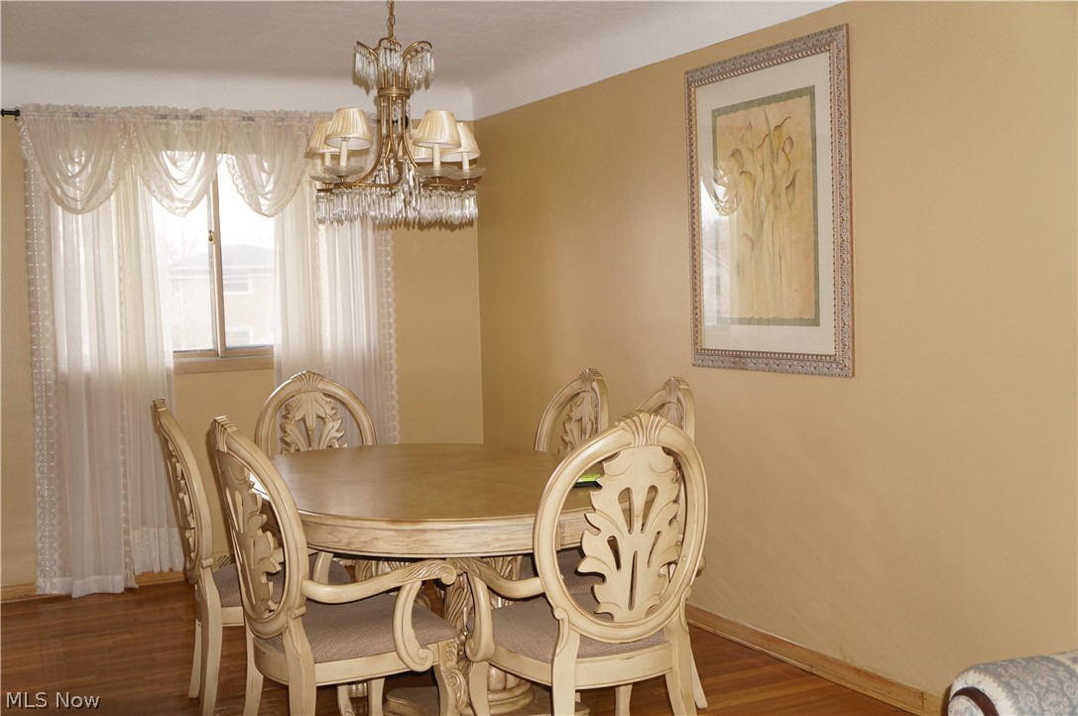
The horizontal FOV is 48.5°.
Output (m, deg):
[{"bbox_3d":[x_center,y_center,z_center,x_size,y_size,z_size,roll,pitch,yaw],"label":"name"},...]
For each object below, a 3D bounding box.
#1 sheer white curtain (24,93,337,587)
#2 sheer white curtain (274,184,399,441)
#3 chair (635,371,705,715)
[{"bbox_3d":[-1.623,-0.058,5.842,1.611,2.314,0.160,-3,4,-23],"label":"sheer white curtain"},{"bbox_3d":[-1.039,-0.082,6.105,0.629,2.252,0.120,-3,4,-23],"label":"sheer white curtain"},{"bbox_3d":[0.252,0.615,4.043,0.600,1.067,0.540,-3,4,-23],"label":"chair"}]

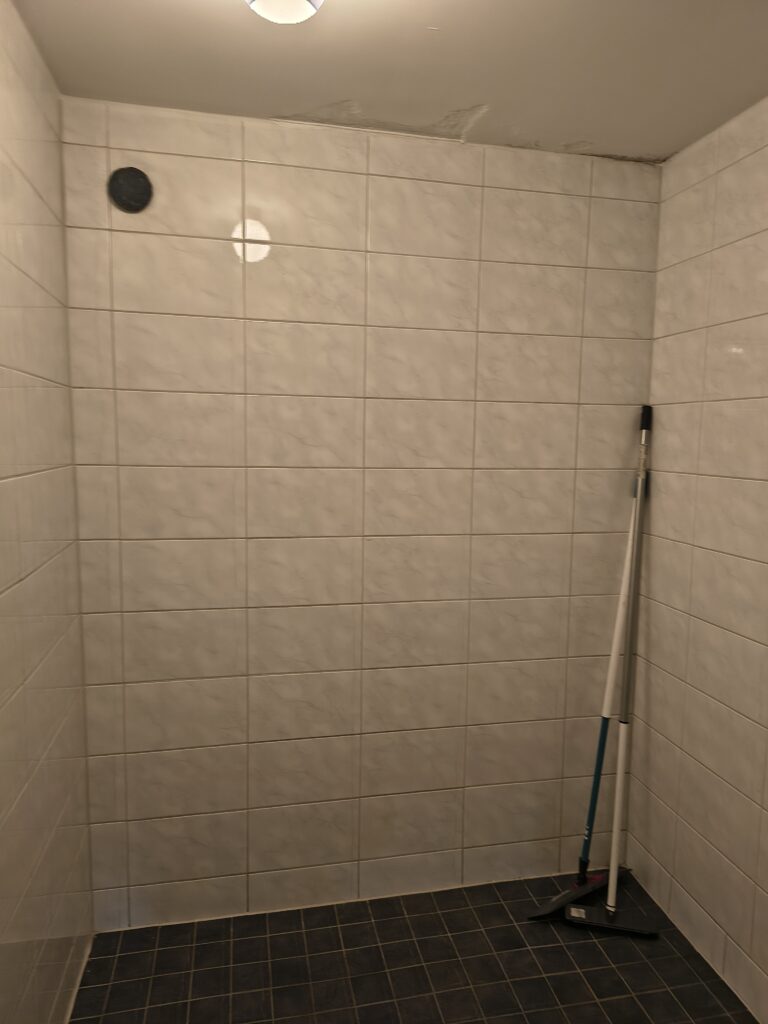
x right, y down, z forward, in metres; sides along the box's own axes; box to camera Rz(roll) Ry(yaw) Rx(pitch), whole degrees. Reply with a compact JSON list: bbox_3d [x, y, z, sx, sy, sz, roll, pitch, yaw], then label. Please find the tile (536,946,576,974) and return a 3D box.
[{"bbox_3d":[0.465,1.231,1.943,0.099,0.009,0.099,-1,7,-13],"label":"tile"}]

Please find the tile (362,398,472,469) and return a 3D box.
[{"bbox_3d":[0.107,-0.229,2.065,0.331,0.197,0.010,-1,7,-13],"label":"tile"}]

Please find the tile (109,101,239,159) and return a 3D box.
[{"bbox_3d":[-0.531,-0.976,1.835,0.330,0.114,0.010,0,7,-13],"label":"tile"}]

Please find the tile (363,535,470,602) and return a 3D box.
[{"bbox_3d":[0.099,0.168,2.090,0.329,0.197,0.009,0,7,-13],"label":"tile"}]

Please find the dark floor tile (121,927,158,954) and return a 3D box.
[{"bbox_3d":[-0.686,1.204,1.988,0.097,0.009,0.092,0,7,-13],"label":"dark floor tile"}]

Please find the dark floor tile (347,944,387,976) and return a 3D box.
[{"bbox_3d":[-0.050,1.227,1.935,0.099,0.010,0.095,-1,8,-12],"label":"dark floor tile"}]

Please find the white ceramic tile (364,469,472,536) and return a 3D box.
[{"bbox_3d":[0.103,-0.030,2.088,0.330,0.197,0.010,0,7,-13],"label":"white ceramic tile"}]

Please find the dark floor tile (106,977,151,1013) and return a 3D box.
[{"bbox_3d":[-0.647,1.234,1.806,0.099,0.010,0.095,-1,8,-12],"label":"dark floor tile"}]

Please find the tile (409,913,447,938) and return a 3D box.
[{"bbox_3d":[0.125,1.209,2.067,0.098,0.010,0.098,-1,6,-12],"label":"tile"}]

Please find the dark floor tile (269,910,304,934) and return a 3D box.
[{"bbox_3d":[-0.290,1.204,2.079,0.099,0.010,0.092,-1,8,-12],"label":"dark floor tile"}]

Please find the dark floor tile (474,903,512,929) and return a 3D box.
[{"bbox_3d":[0.323,1.199,2.098,0.097,0.009,0.097,0,6,-12],"label":"dark floor tile"}]

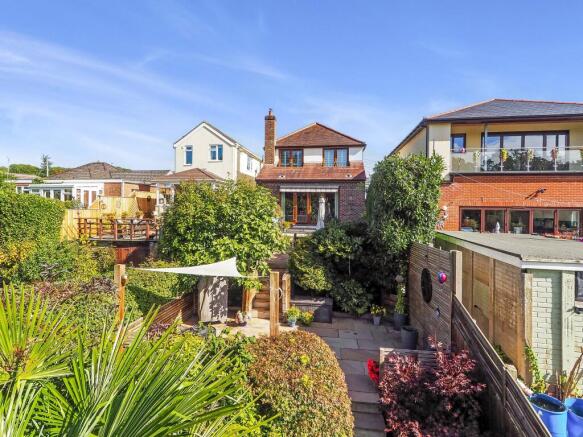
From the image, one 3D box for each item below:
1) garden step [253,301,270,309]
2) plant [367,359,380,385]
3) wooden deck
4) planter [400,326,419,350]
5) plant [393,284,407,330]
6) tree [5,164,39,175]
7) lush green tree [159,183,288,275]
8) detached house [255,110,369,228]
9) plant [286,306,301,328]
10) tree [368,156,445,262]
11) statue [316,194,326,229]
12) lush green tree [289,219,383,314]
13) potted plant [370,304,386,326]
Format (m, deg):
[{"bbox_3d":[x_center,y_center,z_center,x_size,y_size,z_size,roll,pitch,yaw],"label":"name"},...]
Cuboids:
[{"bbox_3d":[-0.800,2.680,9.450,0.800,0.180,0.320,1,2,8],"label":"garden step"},{"bbox_3d":[1.420,2.590,5.100,0.360,0.500,0.360,0,0,6],"label":"plant"},{"bbox_3d":[-8.100,0.500,15.500,3.900,1.100,3.000,0,1,6],"label":"wooden deck"},{"bbox_3d":[2.520,2.610,6.450,0.370,0.490,0.370,0,0,6],"label":"planter"},{"bbox_3d":[2.820,2.280,7.800,0.400,1.150,0.400,0,0,6],"label":"plant"},{"bbox_3d":[-49.000,-6.300,56.000,6.500,6.500,6.000,0,1,0],"label":"tree"},{"bbox_3d":[-2.320,0.500,10.500,4.400,3.600,3.900,0,0,6],"label":"lush green tree"},{"bbox_3d":[1.650,-3.350,21.800,6.600,7.700,8.300,0,2,7],"label":"detached house"},{"bbox_3d":[0.050,2.580,7.950,0.360,0.540,0.360,0,0,6],"label":"plant"},{"bbox_3d":[4.200,-0.250,11.200,2.850,4.300,2.700,0,1,0],"label":"tree"},{"bbox_3d":[1.650,-0.360,16.700,0.480,1.980,0.450,0,0,6],"label":"statue"},{"bbox_3d":[1.390,1.430,9.800,2.950,2.800,2.500,0,0,6],"label":"lush green tree"},{"bbox_3d":[2.450,2.740,8.550,0.440,0.590,0.420,0,1,0],"label":"potted plant"}]

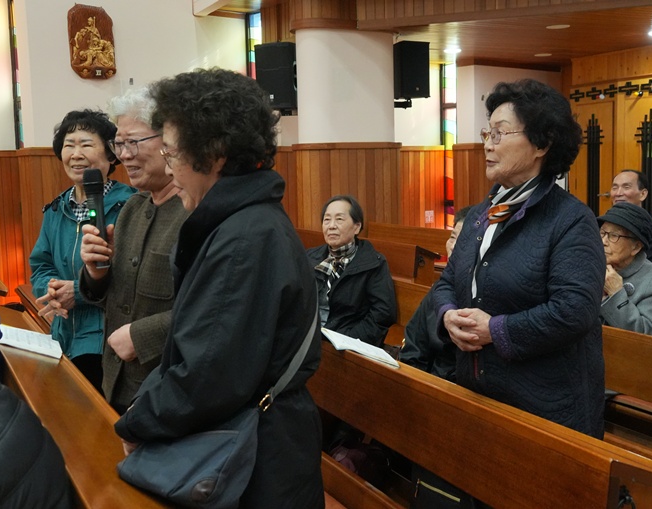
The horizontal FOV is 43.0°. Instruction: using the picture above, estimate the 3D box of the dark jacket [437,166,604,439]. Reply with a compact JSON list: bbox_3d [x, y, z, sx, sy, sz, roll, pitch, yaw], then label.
[{"bbox_3d":[0.494,0.190,2.090,0.360,0.770,0.480,-4,7,-23],"label":"dark jacket"}]

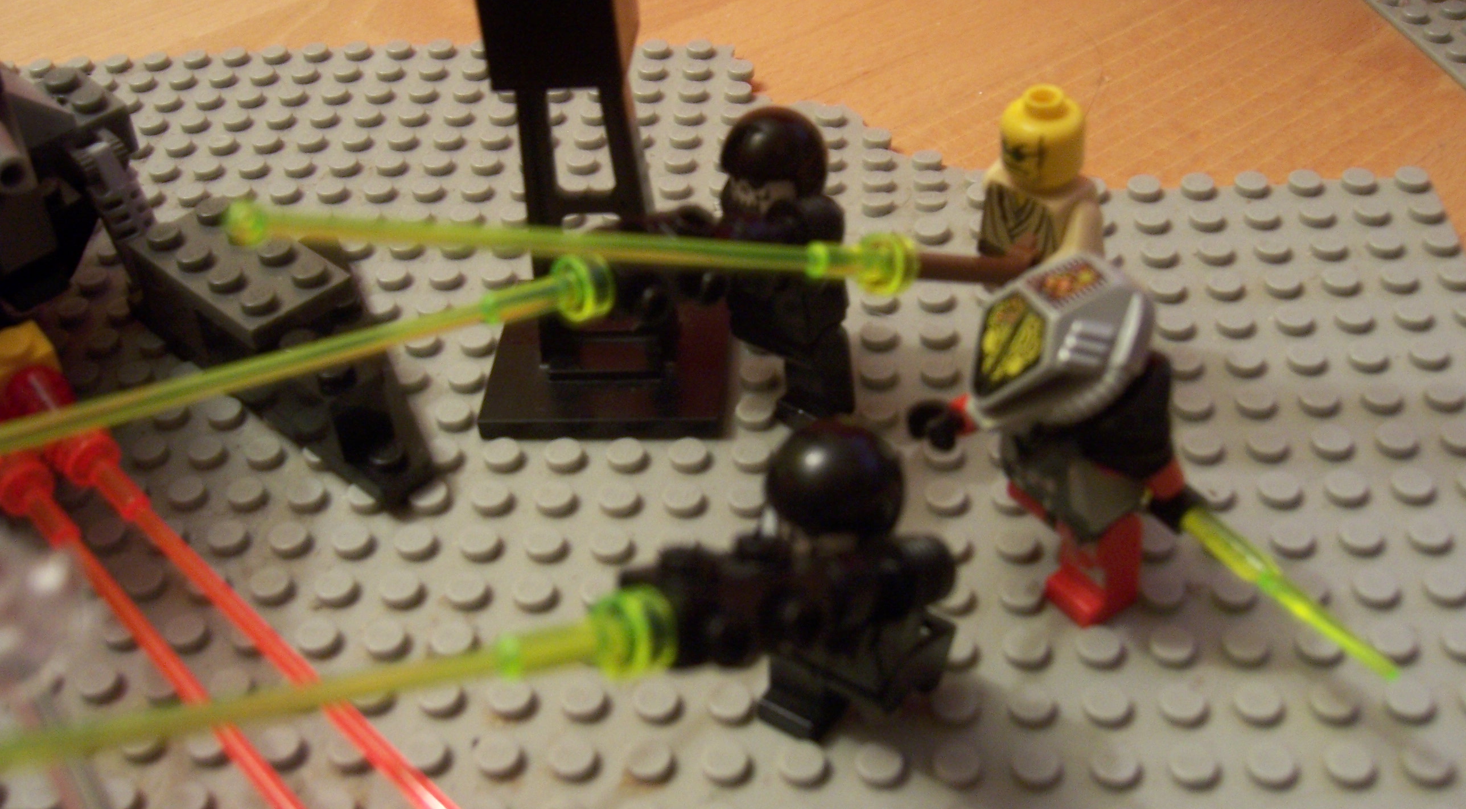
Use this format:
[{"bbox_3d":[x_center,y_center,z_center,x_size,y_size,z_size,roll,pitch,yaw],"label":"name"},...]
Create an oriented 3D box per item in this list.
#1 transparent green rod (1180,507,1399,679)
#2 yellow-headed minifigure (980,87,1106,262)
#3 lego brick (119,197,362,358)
[{"bbox_3d":[0.056,0.019,0.158,0.003,0.003,0.031,-29,48,-24],"label":"transparent green rod"},{"bbox_3d":[0.037,-0.022,0.194,0.016,0.040,0.022,-22,43,-18],"label":"yellow-headed minifigure"},{"bbox_3d":[-0.067,-0.019,0.205,0.032,0.005,0.016,30,52,34],"label":"lego brick"}]

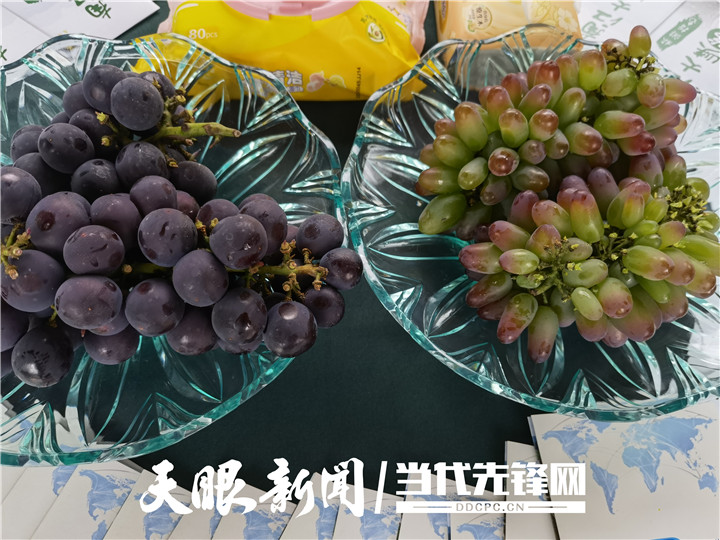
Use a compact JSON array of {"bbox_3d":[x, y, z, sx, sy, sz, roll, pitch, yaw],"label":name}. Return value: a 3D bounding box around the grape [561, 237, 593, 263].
[{"bbox_3d":[0.130,-0.012,0.337,0.021,0.014,0.014,3,90,17],"label":"grape"}]

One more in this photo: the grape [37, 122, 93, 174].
[{"bbox_3d":[-0.164,-0.068,0.314,0.031,0.028,0.028,28,90,-15],"label":"grape"}]

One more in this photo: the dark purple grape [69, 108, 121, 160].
[{"bbox_3d":[-0.170,-0.087,0.359,0.030,0.030,0.030,9,65,0],"label":"dark purple grape"}]

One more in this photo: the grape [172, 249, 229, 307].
[{"bbox_3d":[-0.081,0.004,0.286,0.028,0.029,0.028,1,63,-2],"label":"grape"}]

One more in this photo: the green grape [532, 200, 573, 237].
[{"bbox_3d":[0.104,-0.028,0.304,0.026,0.015,0.015,31,90,-7],"label":"green grape"}]

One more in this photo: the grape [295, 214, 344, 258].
[{"bbox_3d":[-0.022,-0.019,0.311,0.027,0.026,0.026,0,65,-3],"label":"grape"}]

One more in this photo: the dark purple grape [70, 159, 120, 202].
[{"bbox_3d":[-0.141,-0.047,0.299,0.025,0.025,0.025,0,65,-4],"label":"dark purple grape"}]

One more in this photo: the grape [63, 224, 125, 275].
[{"bbox_3d":[-0.134,-0.010,0.282,0.030,0.026,0.026,9,90,-15],"label":"grape"}]

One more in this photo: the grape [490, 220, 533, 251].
[{"bbox_3d":[0.082,-0.018,0.305,0.026,0.015,0.015,30,90,-1],"label":"grape"}]

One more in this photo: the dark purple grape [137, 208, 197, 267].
[{"bbox_3d":[-0.093,-0.016,0.269,0.028,0.028,0.028,0,65,-4],"label":"dark purple grape"}]

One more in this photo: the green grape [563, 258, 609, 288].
[{"bbox_3d":[0.120,0.002,0.298,0.025,0.014,0.014,-19,90,26],"label":"green grape"}]

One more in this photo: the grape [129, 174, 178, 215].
[{"bbox_3d":[-0.123,-0.044,0.334,0.026,0.026,0.026,9,65,0],"label":"grape"}]

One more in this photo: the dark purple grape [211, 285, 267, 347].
[{"bbox_3d":[-0.062,0.024,0.287,0.028,0.029,0.028,1,63,-3],"label":"dark purple grape"}]

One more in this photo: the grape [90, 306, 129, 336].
[{"bbox_3d":[-0.149,0.025,0.329,0.026,0.026,0.026,9,65,0],"label":"grape"}]

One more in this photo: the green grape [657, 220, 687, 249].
[{"bbox_3d":[0.167,-0.019,0.300,0.019,0.011,0.011,-39,90,18],"label":"green grape"}]

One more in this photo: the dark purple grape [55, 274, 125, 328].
[{"bbox_3d":[-0.124,0.015,0.258,0.029,0.025,0.025,7,89,-6],"label":"dark purple grape"}]

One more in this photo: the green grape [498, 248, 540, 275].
[{"bbox_3d":[0.082,-0.004,0.288,0.021,0.013,0.013,5,90,-15],"label":"green grape"}]

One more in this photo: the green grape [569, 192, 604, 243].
[{"bbox_3d":[0.122,-0.029,0.302,0.016,0.016,0.029,-17,107,6],"label":"green grape"}]

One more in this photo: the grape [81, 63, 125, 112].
[{"bbox_3d":[-0.148,-0.106,0.328,0.026,0.027,0.026,1,63,-3],"label":"grape"}]

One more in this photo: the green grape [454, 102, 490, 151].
[{"bbox_3d":[0.065,-0.084,0.325,0.018,0.030,0.018,-17,25,0],"label":"green grape"}]

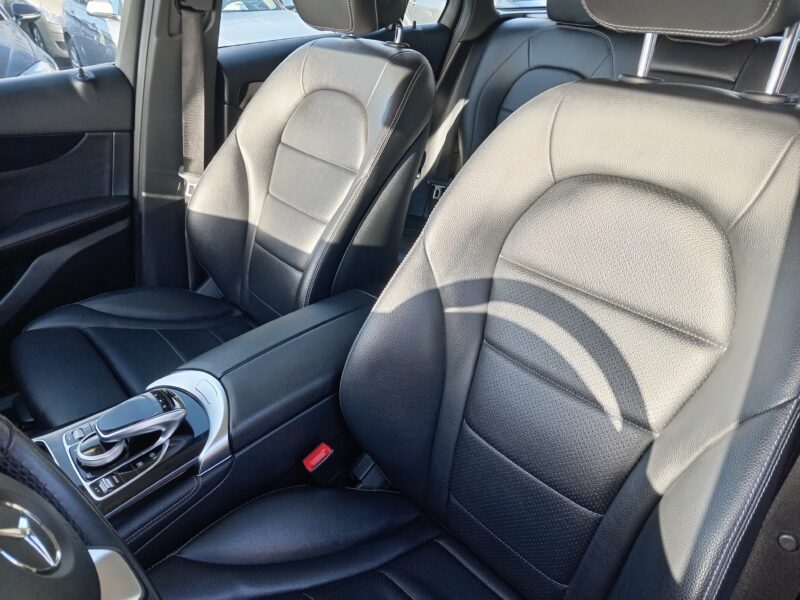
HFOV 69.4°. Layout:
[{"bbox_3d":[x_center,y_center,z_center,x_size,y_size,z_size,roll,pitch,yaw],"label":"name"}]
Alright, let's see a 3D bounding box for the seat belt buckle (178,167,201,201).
[{"bbox_3d":[-0.480,-0.269,1.330,0.060,0.072,0.022,-9,34,-9],"label":"seat belt buckle"}]

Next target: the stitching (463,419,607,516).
[{"bbox_3d":[0.157,0.207,0.724,0.018,0.013,0.215,-2,24,-47],"label":"stitching"}]

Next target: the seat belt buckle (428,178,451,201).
[{"bbox_3d":[0.123,-0.340,1.780,0.060,0.068,0.020,4,34,10],"label":"seat belt buckle"}]

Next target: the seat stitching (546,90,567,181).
[{"bbox_3d":[0.197,-0.203,0.727,0.020,0.117,0.018,5,-3,41],"label":"seat stitching"}]

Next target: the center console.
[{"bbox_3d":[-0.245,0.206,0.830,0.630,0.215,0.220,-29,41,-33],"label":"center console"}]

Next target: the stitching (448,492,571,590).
[{"bbox_3d":[0.136,0.318,0.767,0.018,0.013,0.194,-10,29,-44],"label":"stitching"}]

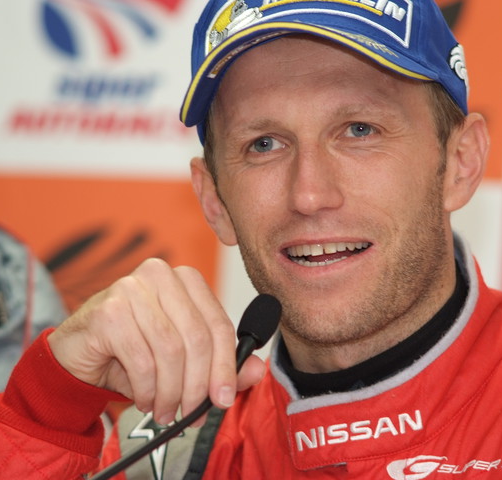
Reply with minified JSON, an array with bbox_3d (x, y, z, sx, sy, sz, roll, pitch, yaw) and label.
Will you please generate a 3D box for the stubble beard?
[{"bbox_3d":[0.058,0.014,3.460,0.138,0.108,0.098,-9,-6,12],"label":"stubble beard"}]

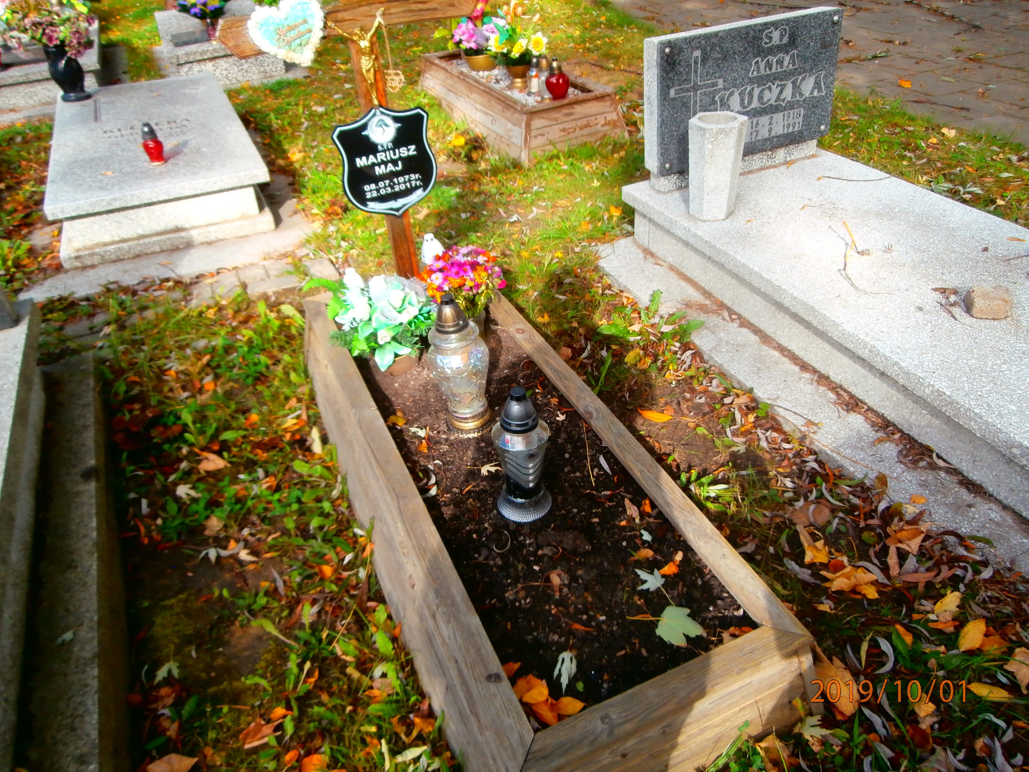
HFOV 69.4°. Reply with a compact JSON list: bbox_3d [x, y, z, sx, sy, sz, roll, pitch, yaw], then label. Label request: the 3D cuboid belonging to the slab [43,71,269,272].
[{"bbox_3d":[-2.250,-1.487,4.669,1.071,0.367,2.264,-17,37,-17],"label":"slab"}]

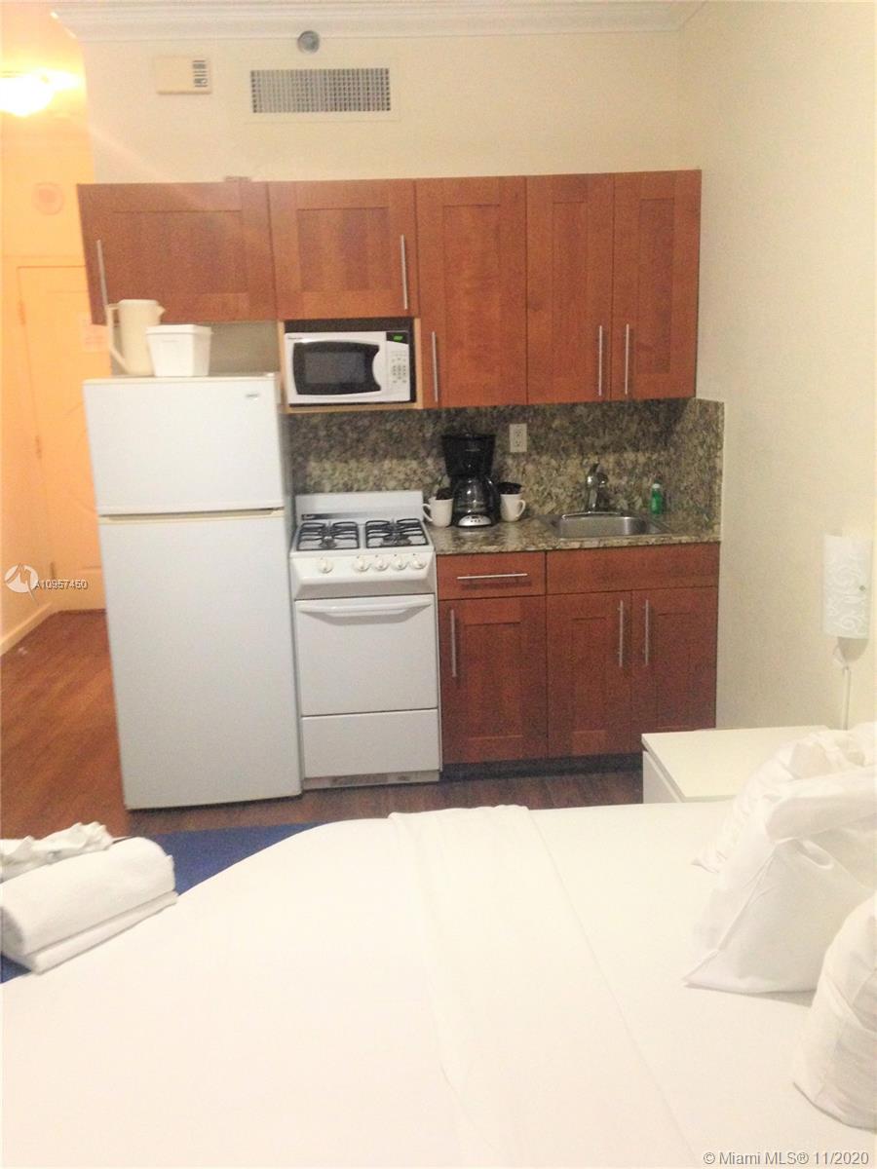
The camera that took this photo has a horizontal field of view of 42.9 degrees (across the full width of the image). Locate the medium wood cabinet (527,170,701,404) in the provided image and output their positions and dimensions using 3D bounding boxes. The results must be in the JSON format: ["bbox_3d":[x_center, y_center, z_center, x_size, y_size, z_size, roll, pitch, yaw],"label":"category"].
[{"bbox_3d":[0.600,-1.071,4.066,0.610,0.774,0.337,-3,14,-4],"label":"medium wood cabinet"}]

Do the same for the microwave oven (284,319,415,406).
[{"bbox_3d":[-0.325,-0.792,4.036,0.442,0.256,0.325,-3,14,-4],"label":"microwave oven"}]

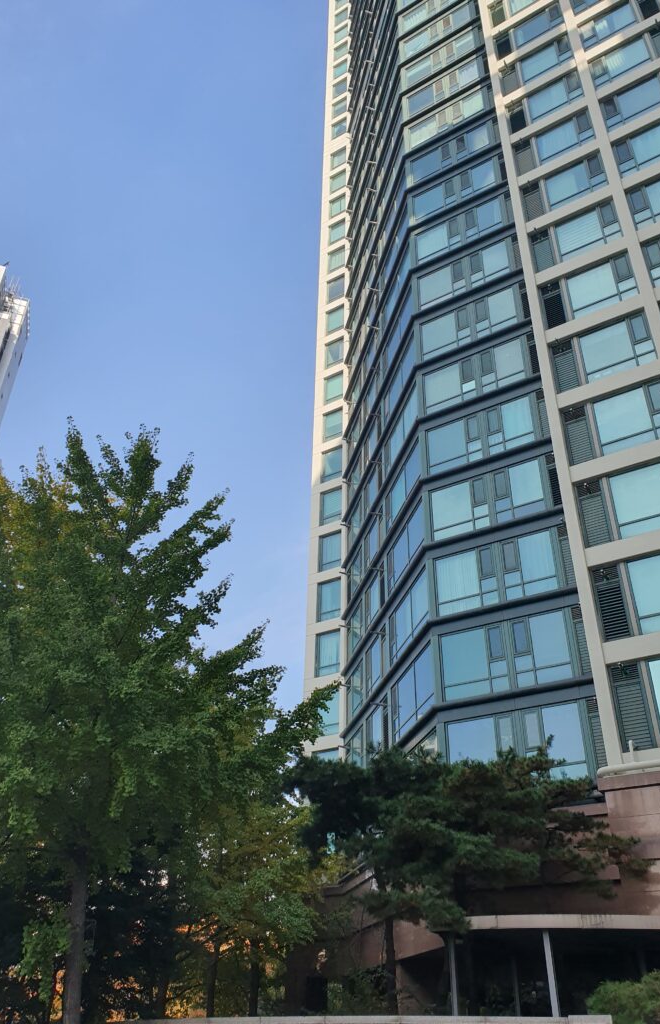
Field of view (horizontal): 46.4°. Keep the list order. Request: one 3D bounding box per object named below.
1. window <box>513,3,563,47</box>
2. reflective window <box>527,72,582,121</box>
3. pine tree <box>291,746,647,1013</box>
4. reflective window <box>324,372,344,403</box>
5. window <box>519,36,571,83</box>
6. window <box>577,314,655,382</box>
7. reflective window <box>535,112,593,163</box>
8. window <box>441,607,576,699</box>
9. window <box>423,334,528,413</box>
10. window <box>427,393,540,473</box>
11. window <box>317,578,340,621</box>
[{"bbox_3d":[10.139,-23.511,37.405,2.271,2.144,0.200,-18,-37,27],"label":"window"},{"bbox_3d":[10.175,-18.528,34.696,2.333,2.165,0.200,-18,-37,27],"label":"reflective window"},{"bbox_3d":[2.578,7.323,14.353,6.650,5.690,5.200,1,-33,0],"label":"pine tree"},{"bbox_3d":[0.383,-7.998,50.518,1.525,2.165,0.200,-18,-37,27],"label":"reflective window"},{"bbox_3d":[10.145,-21.401,36.364,2.280,2.120,0.200,-18,-37,27],"label":"window"},{"bbox_3d":[9.752,-5.601,26.180,2.271,2.144,0.200,-18,-37,27],"label":"window"},{"bbox_3d":[9.973,-15.835,32.595,2.271,2.144,0.200,-18,-37,27],"label":"reflective window"},{"bbox_3d":[5.733,4.743,25.348,4.483,2.226,0.200,-18,-37,27],"label":"window"},{"bbox_3d":[5.920,-5.578,31.453,4.560,2.174,0.200,-18,-37,27],"label":"window"},{"bbox_3d":[5.864,-3.020,29.850,4.560,2.174,0.200,-18,-37,27],"label":"window"},{"bbox_3d":[0.021,4.798,41.664,1.495,2.265,0.200,-18,-37,27],"label":"window"}]

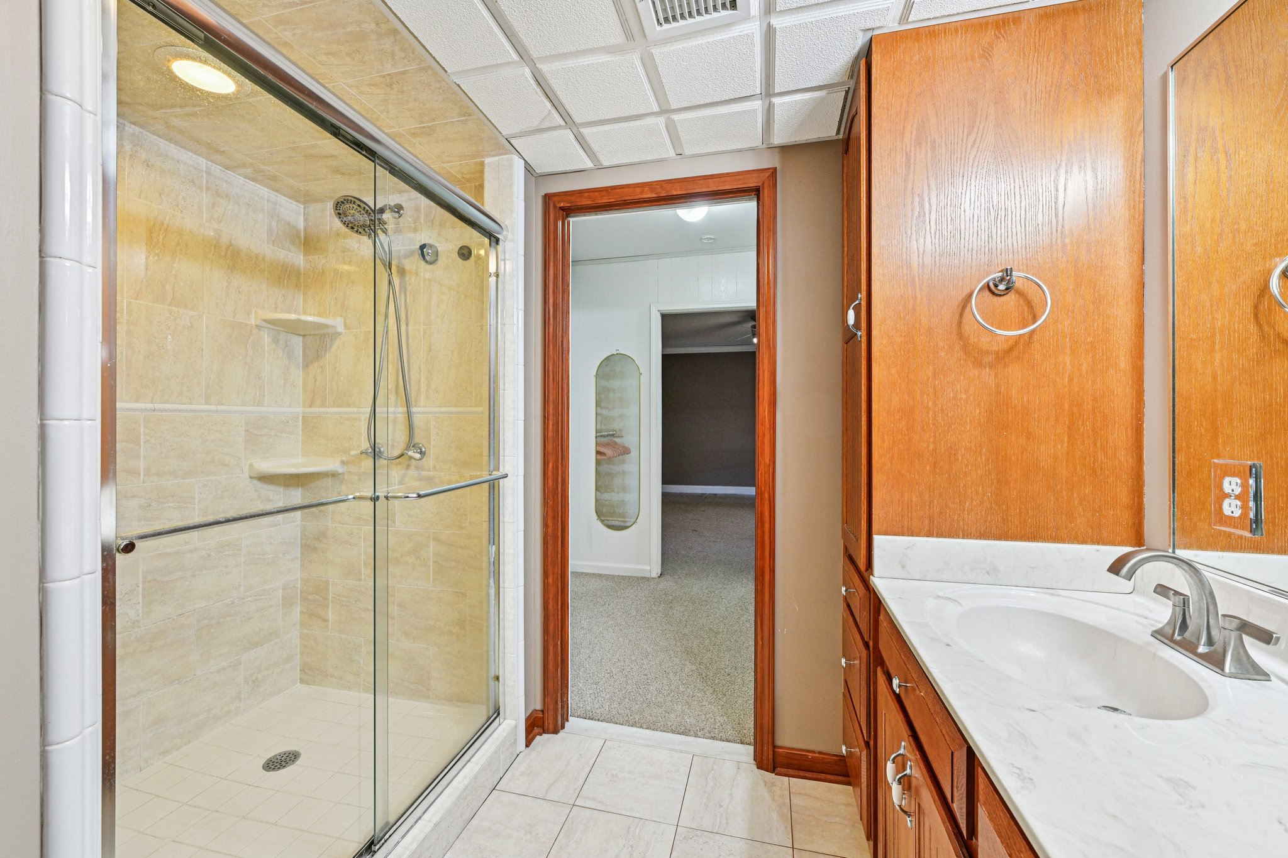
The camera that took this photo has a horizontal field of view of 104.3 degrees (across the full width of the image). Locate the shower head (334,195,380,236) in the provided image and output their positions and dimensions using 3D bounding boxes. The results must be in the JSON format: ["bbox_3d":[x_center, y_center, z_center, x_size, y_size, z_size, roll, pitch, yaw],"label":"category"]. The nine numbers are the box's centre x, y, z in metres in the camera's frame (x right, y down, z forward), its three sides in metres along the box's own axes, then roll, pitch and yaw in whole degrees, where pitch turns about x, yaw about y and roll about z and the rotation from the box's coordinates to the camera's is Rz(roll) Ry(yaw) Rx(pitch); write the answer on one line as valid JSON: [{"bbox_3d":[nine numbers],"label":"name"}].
[{"bbox_3d":[-1.134,-0.860,2.007,0.180,0.050,0.180,0,-35,11],"label":"shower head"}]

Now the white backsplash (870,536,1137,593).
[{"bbox_3d":[0.822,0.314,1.173,0.530,0.102,0.020,0,0,14],"label":"white backsplash"}]

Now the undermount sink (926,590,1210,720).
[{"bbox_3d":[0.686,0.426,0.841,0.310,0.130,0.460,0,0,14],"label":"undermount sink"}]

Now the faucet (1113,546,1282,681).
[{"bbox_3d":[0.844,0.280,0.801,0.158,0.168,0.235,0,0,14],"label":"faucet"}]

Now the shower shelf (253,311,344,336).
[{"bbox_3d":[-1.540,-0.469,2.245,0.315,0.070,0.195,0,0,-31],"label":"shower shelf"}]

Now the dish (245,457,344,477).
[{"bbox_3d":[-1.538,0.171,2.240,0.335,0.070,0.205,0,0,-31],"label":"dish"}]

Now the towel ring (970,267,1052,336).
[{"bbox_3d":[0.833,-0.290,1.149,0.157,0.162,0.056,0,1,14],"label":"towel ring"}]

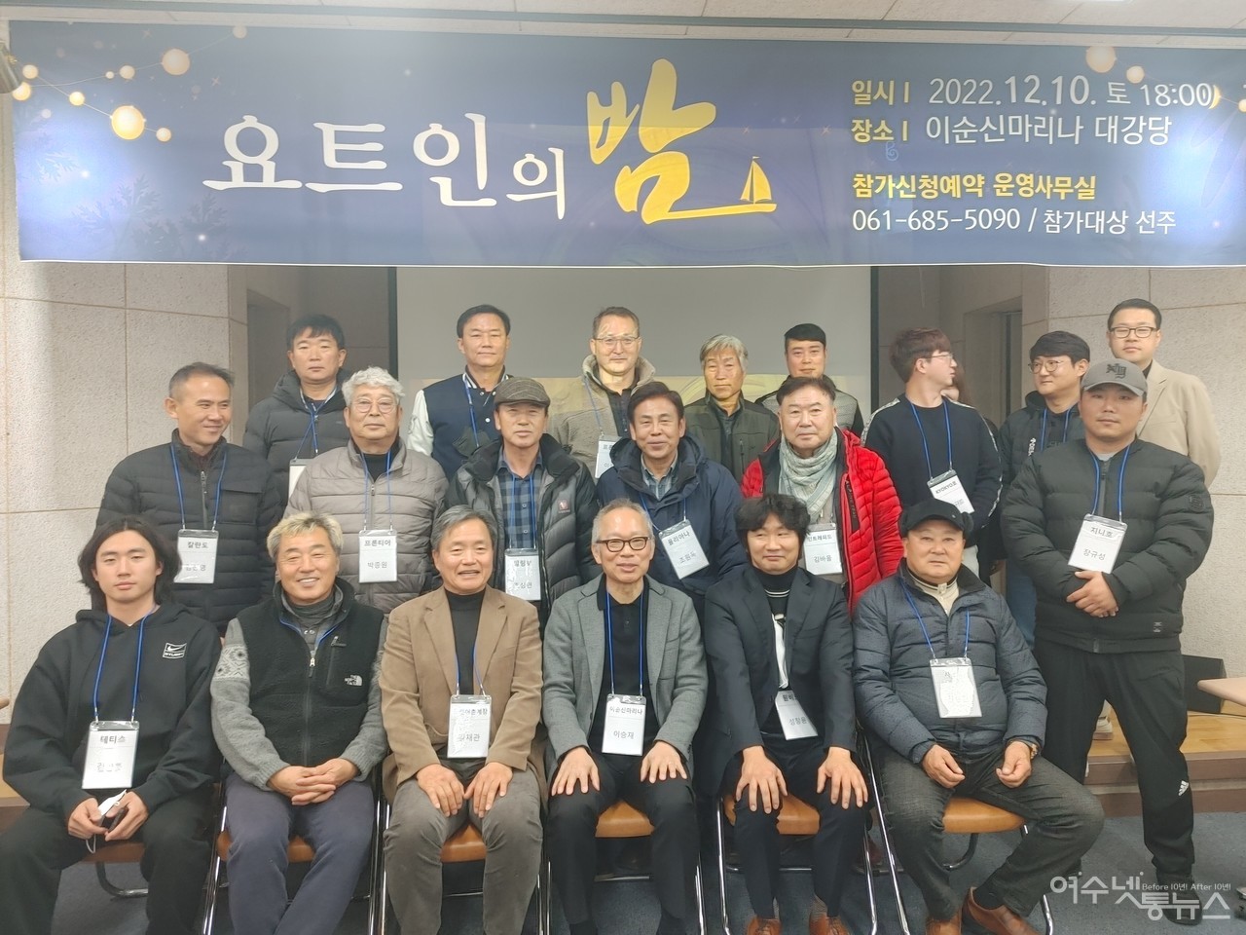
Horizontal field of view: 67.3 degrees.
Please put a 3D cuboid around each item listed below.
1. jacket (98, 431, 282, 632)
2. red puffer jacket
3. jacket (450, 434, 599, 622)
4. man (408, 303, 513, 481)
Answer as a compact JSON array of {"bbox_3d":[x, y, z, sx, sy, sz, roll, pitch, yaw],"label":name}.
[{"bbox_3d":[-1.372,0.253,3.010,0.620,0.740,0.360,-1,2,-26],"label":"jacket"},{"bbox_3d":[0.677,0.232,3.210,0.600,0.740,0.370,0,2,21],"label":"red puffer jacket"},{"bbox_3d":[-0.321,0.266,3.070,0.550,0.740,0.360,0,1,-5],"label":"jacket"},{"bbox_3d":[-0.512,0.253,3.603,0.570,1.770,0.340,-1,1,-6],"label":"man"}]

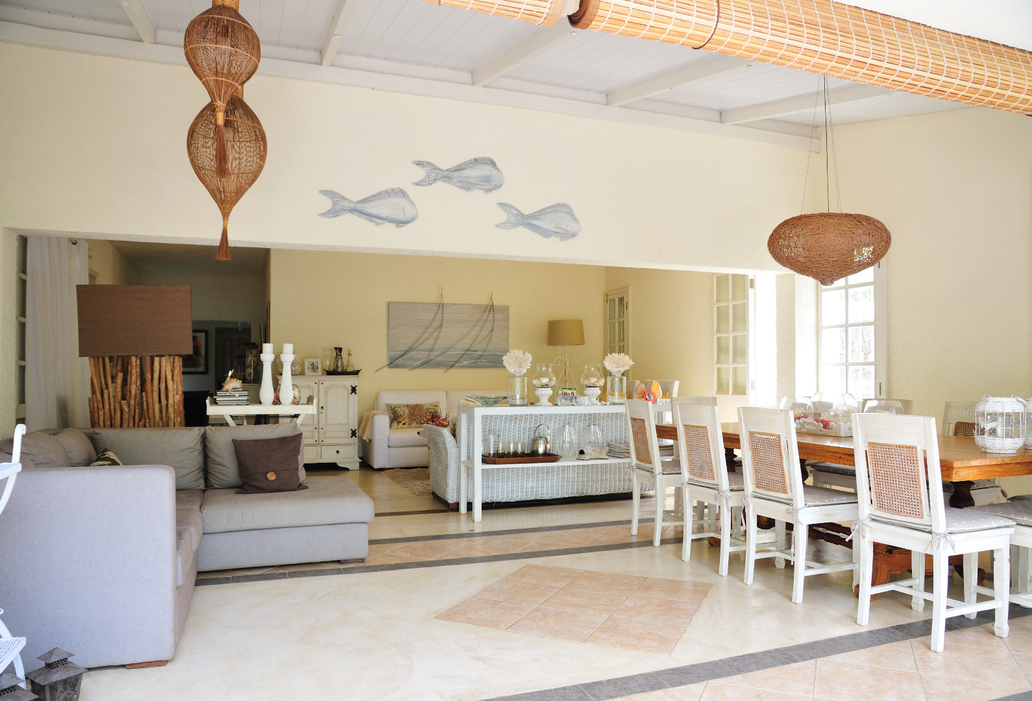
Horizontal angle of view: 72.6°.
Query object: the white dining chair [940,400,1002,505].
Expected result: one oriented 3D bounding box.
[{"bbox_3d":[2.552,0.804,4.205,0.496,0.969,0.439,1,-2,-21],"label":"white dining chair"}]

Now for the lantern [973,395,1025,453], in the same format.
[{"bbox_3d":[2.204,0.335,3.212,0.198,0.260,0.194,1,-2,-20],"label":"lantern"}]

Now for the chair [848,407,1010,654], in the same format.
[{"bbox_3d":[1.858,0.767,3.170,0.496,0.969,0.439,1,-2,-27],"label":"chair"}]

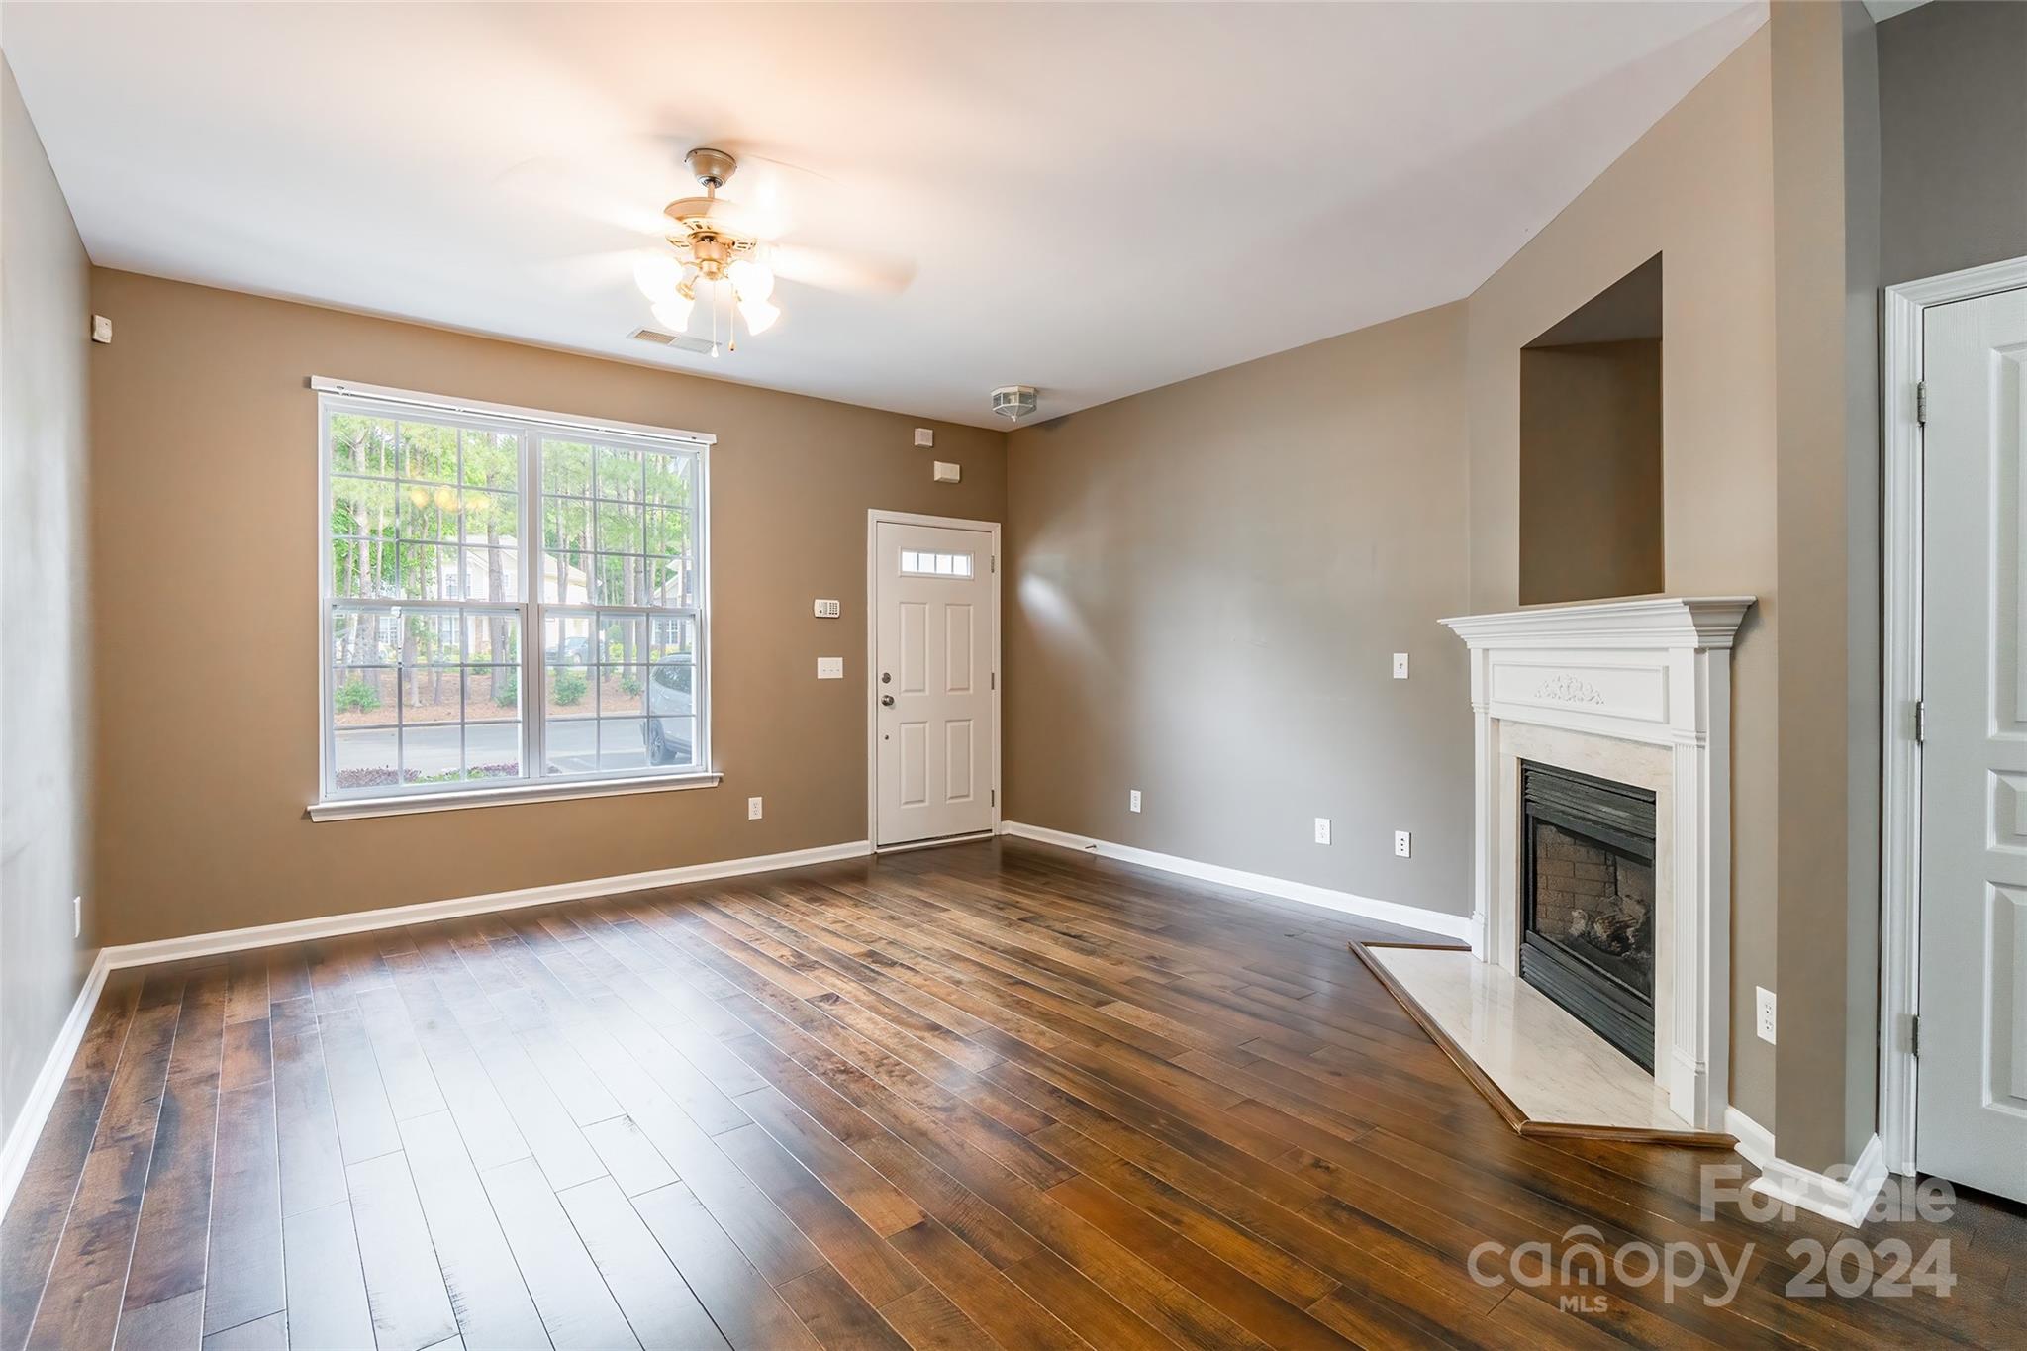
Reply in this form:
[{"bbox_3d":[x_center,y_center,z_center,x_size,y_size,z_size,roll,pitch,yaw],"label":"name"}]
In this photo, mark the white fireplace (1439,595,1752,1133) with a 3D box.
[{"bbox_3d":[1.795,0.466,3.015,0.176,1.345,1.545,0,1,4],"label":"white fireplace"}]

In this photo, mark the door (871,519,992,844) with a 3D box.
[{"bbox_3d":[-0.492,0.057,5.807,0.885,2.020,0.050,-1,1,-37],"label":"door"}]

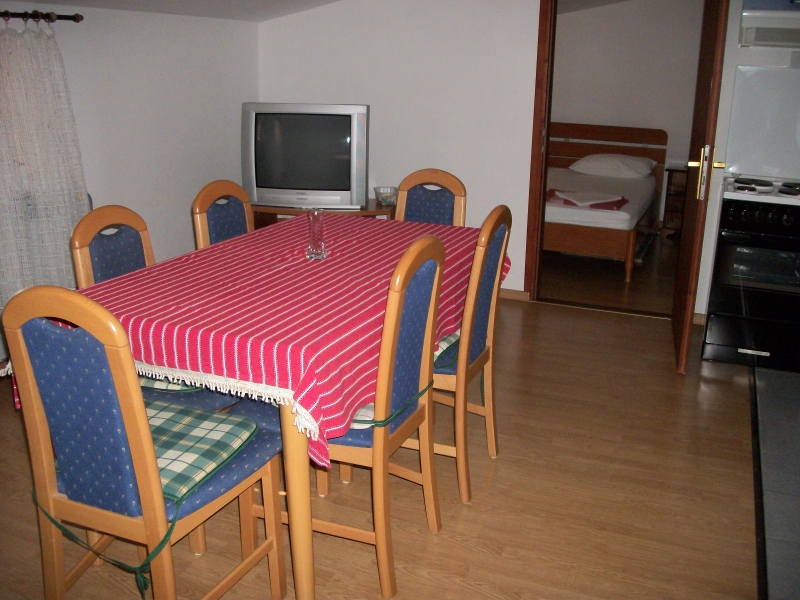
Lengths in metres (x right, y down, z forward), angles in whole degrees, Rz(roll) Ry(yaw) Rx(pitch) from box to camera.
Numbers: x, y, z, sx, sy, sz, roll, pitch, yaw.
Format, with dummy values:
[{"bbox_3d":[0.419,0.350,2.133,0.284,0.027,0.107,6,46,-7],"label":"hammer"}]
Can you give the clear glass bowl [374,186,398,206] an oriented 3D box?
[{"bbox_3d":[-0.082,-0.653,4.664,0.150,0.105,0.150,0,17,0],"label":"clear glass bowl"}]

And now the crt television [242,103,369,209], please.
[{"bbox_3d":[-0.521,-0.925,4.669,0.789,0.621,0.500,4,17,11],"label":"crt television"}]

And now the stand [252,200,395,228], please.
[{"bbox_3d":[-0.462,-0.326,4.780,0.935,0.590,0.474,4,17,13],"label":"stand"}]

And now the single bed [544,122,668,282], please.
[{"bbox_3d":[1.479,-0.888,6.092,1.200,0.910,2.000,7,18,22],"label":"single bed"}]

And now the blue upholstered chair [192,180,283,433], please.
[{"bbox_3d":[-0.493,0.036,2.924,0.520,0.982,0.430,9,19,25],"label":"blue upholstered chair"}]

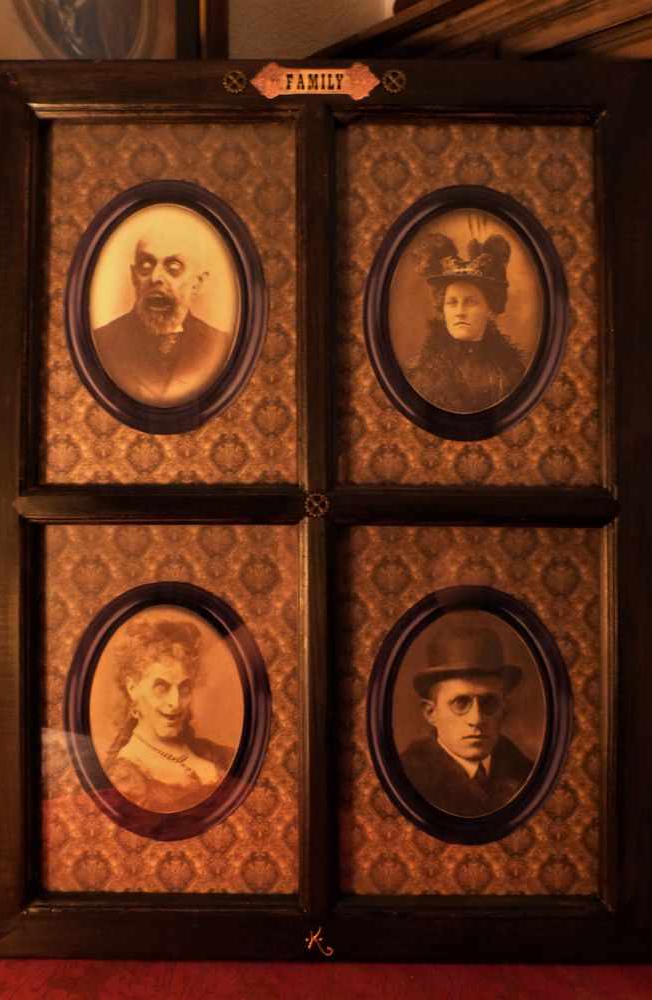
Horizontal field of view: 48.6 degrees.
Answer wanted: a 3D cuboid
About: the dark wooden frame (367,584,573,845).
[{"bbox_3d":[0.114,0.171,0.575,0.162,0.205,0.018,0,-1,0],"label":"dark wooden frame"}]

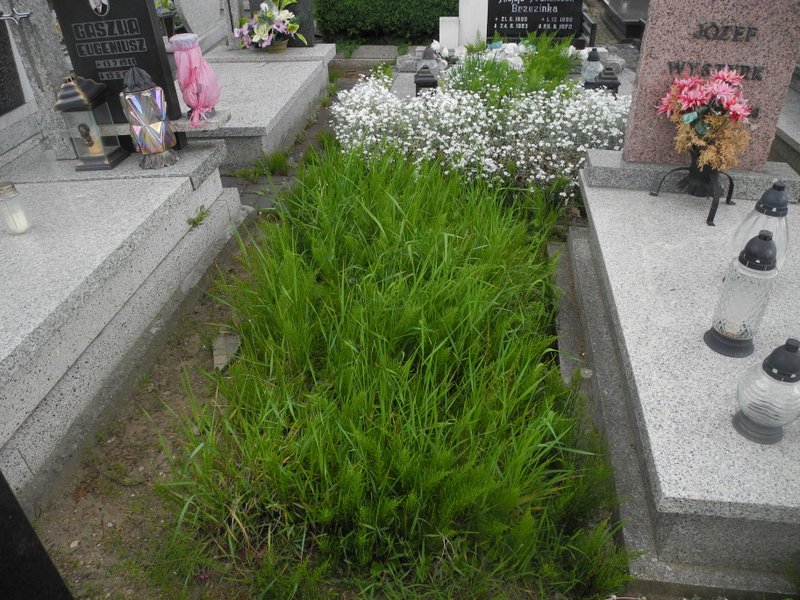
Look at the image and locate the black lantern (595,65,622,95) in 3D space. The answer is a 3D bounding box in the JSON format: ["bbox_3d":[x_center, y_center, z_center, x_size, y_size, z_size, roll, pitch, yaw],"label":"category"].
[{"bbox_3d":[1.153,-1.160,3.624,0.145,0.265,0.145,2,35,8],"label":"black lantern"}]

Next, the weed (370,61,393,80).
[{"bbox_3d":[-0.137,-1.697,4.805,0.170,0.180,0.170,2,35,8],"label":"weed"}]

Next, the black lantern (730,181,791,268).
[{"bbox_3d":[1.042,-0.172,1.851,0.168,0.336,0.168,2,35,8],"label":"black lantern"}]

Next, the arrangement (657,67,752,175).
[{"bbox_3d":[1.020,-0.597,2.208,0.325,0.347,0.269,2,35,8],"label":"arrangement"}]

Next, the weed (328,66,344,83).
[{"bbox_3d":[-0.486,-1.725,4.951,0.130,0.130,0.130,2,35,8],"label":"weed"}]

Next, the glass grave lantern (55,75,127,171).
[{"bbox_3d":[-1.367,-0.791,2.861,0.172,0.387,0.172,2,35,8],"label":"glass grave lantern"}]

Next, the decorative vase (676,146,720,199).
[{"bbox_3d":[1.076,-0.464,2.317,0.157,0.190,0.157,2,35,8],"label":"decorative vase"}]

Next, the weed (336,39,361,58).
[{"bbox_3d":[-0.411,-2.005,5.160,0.200,0.170,0.180,2,35,8],"label":"weed"}]

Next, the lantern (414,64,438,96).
[{"bbox_3d":[0.160,-1.242,3.818,0.145,0.265,0.145,2,35,8],"label":"lantern"}]

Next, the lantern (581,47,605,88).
[{"bbox_3d":[1.179,-1.412,3.974,0.150,0.270,0.150,2,35,8],"label":"lantern"}]

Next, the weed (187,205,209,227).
[{"bbox_3d":[-0.898,-0.375,2.870,0.070,0.070,0.130,2,35,8],"label":"weed"}]

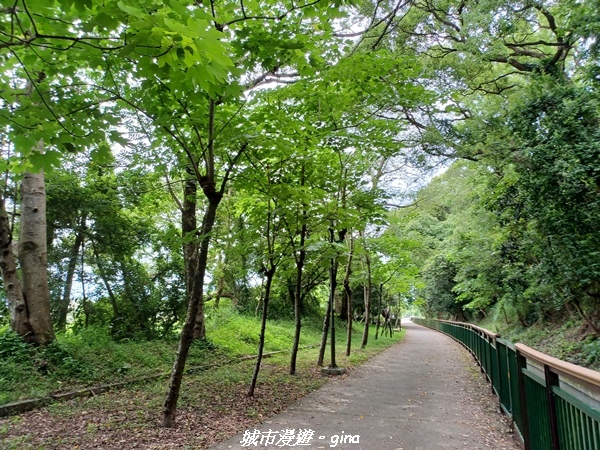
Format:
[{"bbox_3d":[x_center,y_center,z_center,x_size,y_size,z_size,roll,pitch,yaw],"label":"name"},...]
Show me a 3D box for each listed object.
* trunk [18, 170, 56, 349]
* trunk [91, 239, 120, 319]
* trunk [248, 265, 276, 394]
[{"bbox_3d":[-7.254,0.800,12.001,0.720,4.921,0.720,-10,-12,-2],"label":"trunk"},{"bbox_3d":[-8.244,2.255,18.344,0.250,3.584,0.250,-21,-11,-4],"label":"trunk"},{"bbox_3d":[-0.755,2.071,8.637,0.150,2.540,0.150,8,-12,2],"label":"trunk"}]

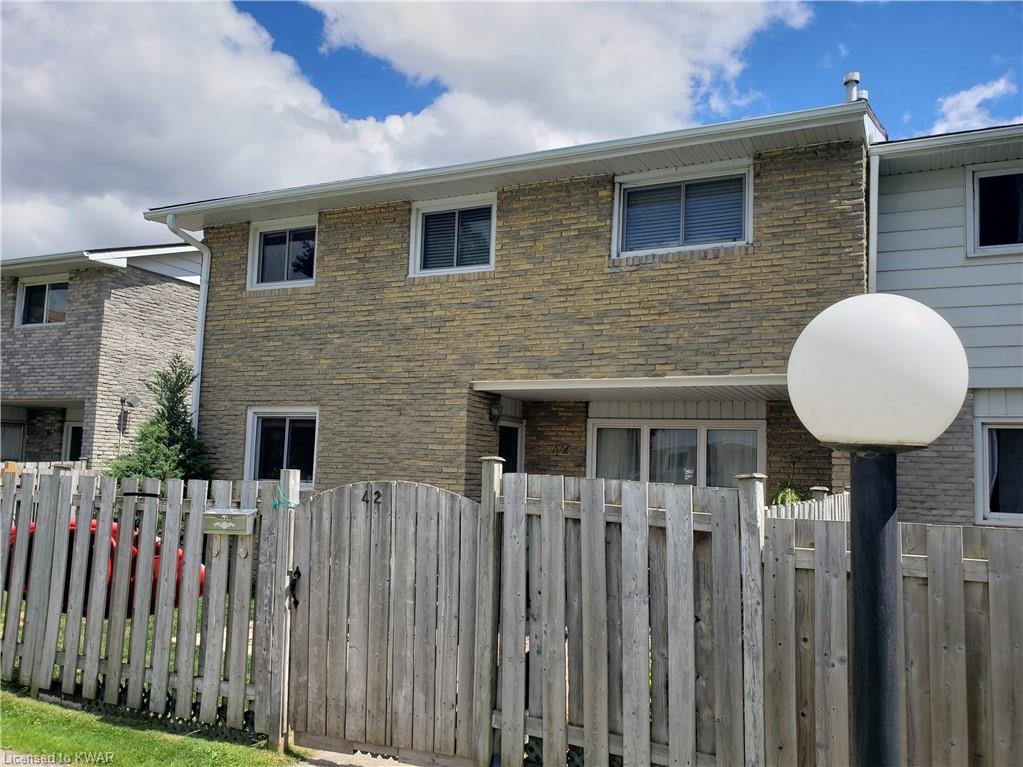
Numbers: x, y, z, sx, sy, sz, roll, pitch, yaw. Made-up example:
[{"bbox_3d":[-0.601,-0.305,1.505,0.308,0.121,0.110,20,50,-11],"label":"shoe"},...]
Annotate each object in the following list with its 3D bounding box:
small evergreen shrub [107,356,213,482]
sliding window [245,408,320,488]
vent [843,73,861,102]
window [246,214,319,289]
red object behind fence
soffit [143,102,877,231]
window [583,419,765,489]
[{"bbox_3d":[-4.829,1.040,10.562,1.420,2.800,1.420,-1,-5,25],"label":"small evergreen shrub"},{"bbox_3d":[-3.139,0.900,10.553,1.220,1.110,0.130,-1,-5,25],"label":"sliding window"},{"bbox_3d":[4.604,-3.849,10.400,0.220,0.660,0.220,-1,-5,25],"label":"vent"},{"bbox_3d":[-3.217,-1.823,10.847,1.230,1.000,0.130,-1,-5,25],"label":"window"},{"bbox_3d":[-4.323,1.941,8.326,1.850,0.780,1.100,-1,-5,25],"label":"red object behind fence"},{"bbox_3d":[-0.864,-2.461,9.403,9.500,0.170,0.660,-1,-5,25],"label":"soffit"},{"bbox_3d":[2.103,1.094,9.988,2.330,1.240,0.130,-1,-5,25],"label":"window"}]

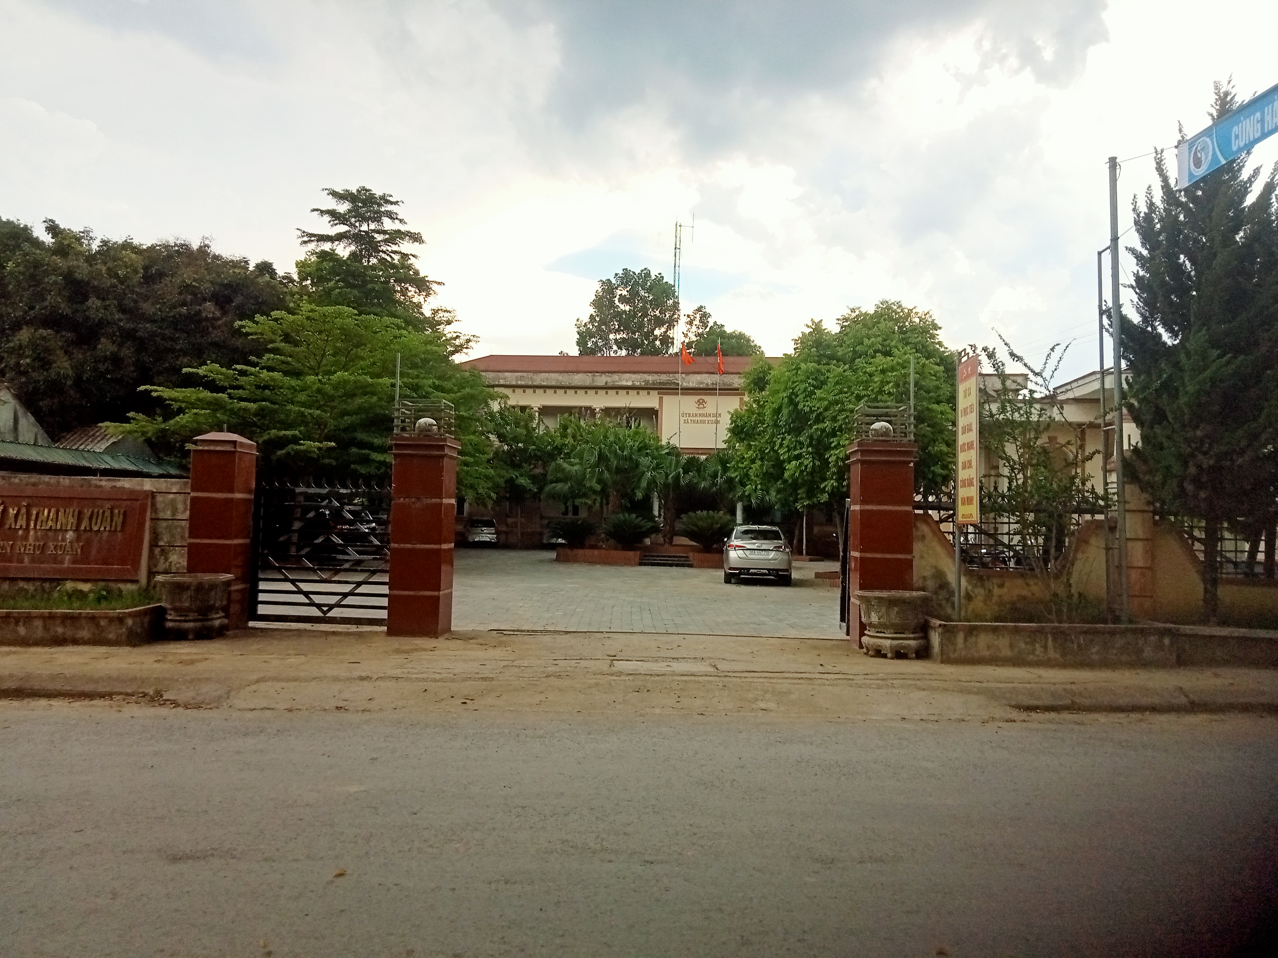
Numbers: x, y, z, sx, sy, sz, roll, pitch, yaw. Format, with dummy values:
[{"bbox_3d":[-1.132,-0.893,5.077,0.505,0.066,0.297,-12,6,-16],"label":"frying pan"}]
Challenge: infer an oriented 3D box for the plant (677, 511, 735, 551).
[{"bbox_3d":[2.301,1.749,35.125,1.970,1.380,1.970,1,-2,4],"label":"plant"}]

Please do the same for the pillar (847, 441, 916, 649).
[{"bbox_3d":[3.010,0.826,12.844,0.751,2.492,0.804,1,-3,3],"label":"pillar"}]

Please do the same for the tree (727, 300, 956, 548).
[{"bbox_3d":[5.385,-0.892,27.333,6.000,7.300,5.800,1,-2,4],"label":"tree"}]

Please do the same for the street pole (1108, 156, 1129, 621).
[{"bbox_3d":[5.575,-1.069,12.021,0.090,5.443,0.090,0,-3,3],"label":"street pole"}]

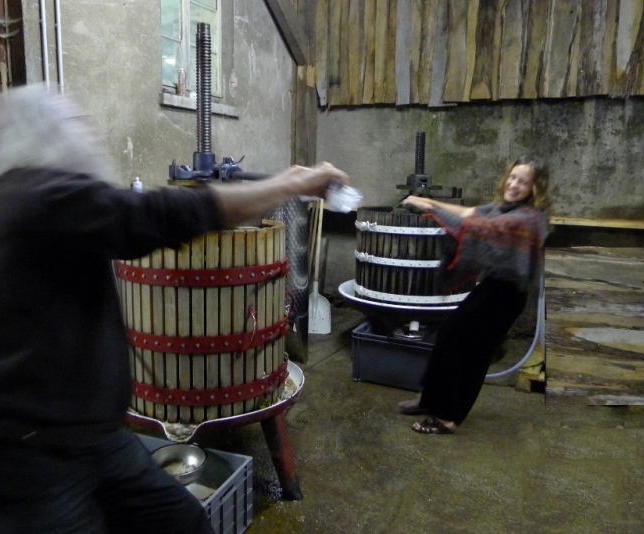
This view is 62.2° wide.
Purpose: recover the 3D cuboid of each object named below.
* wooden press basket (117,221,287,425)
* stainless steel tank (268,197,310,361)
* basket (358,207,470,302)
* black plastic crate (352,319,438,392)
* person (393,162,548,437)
[{"bbox_3d":[-0.510,0.183,2.324,0.730,0.735,0.730,-1,8,-11],"label":"wooden press basket"},{"bbox_3d":[-0.401,0.086,3.923,0.620,1.240,0.620,-5,10,-36],"label":"stainless steel tank"},{"bbox_3d":[0.630,-0.095,3.552,0.820,0.540,0.820,2,8,10],"label":"basket"},{"bbox_3d":[0.565,0.597,3.621,0.600,0.335,0.400,5,9,25],"label":"black plastic crate"},{"bbox_3d":[0.828,0.140,2.918,0.800,1.460,0.520,-4,10,-30],"label":"person"}]

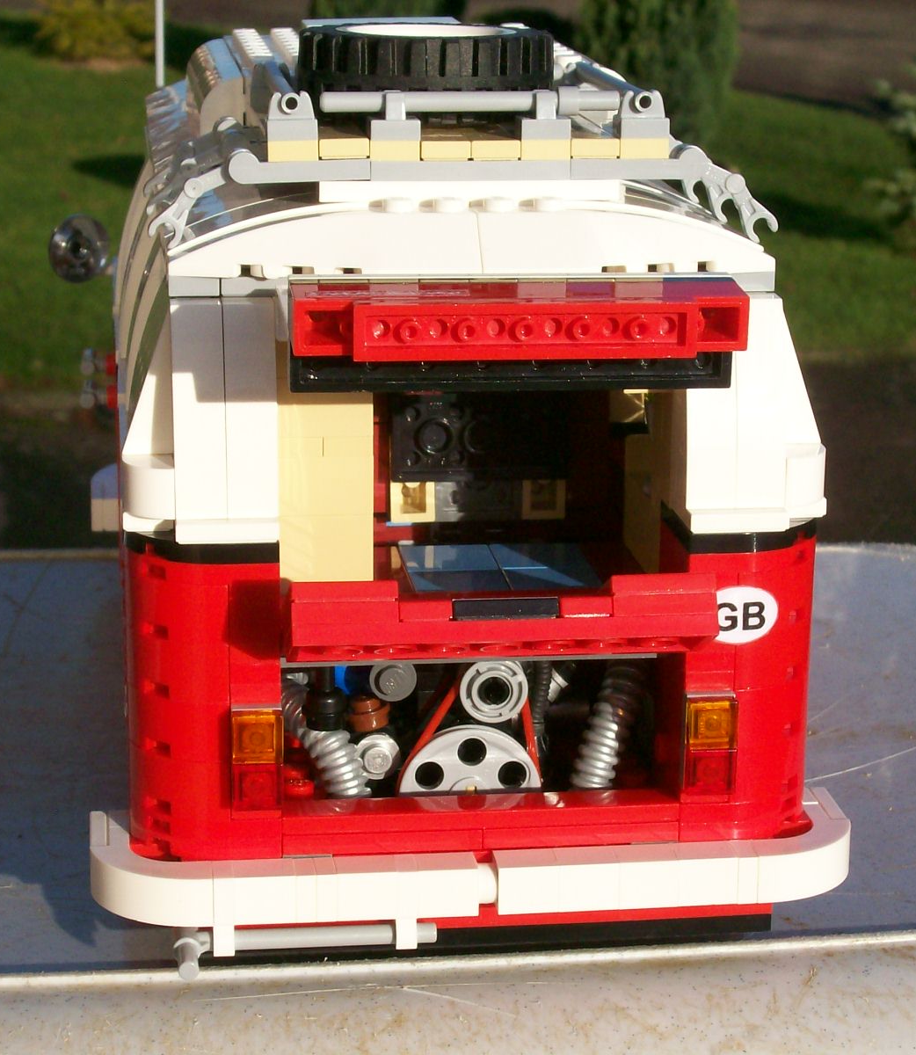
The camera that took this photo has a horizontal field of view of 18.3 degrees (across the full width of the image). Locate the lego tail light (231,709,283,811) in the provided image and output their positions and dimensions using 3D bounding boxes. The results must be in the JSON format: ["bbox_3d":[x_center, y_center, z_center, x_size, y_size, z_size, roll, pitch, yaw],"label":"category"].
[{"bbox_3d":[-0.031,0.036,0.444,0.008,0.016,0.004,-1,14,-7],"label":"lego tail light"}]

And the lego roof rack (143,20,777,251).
[{"bbox_3d":[-0.002,-0.069,0.482,0.101,0.032,0.067,-1,14,-7],"label":"lego roof rack"}]

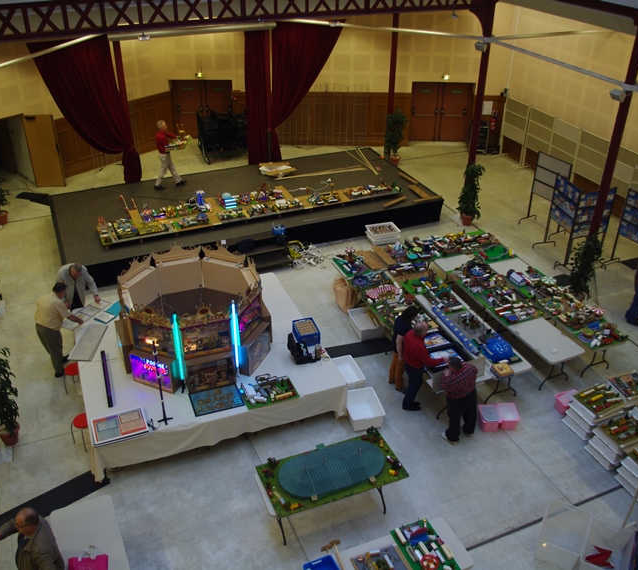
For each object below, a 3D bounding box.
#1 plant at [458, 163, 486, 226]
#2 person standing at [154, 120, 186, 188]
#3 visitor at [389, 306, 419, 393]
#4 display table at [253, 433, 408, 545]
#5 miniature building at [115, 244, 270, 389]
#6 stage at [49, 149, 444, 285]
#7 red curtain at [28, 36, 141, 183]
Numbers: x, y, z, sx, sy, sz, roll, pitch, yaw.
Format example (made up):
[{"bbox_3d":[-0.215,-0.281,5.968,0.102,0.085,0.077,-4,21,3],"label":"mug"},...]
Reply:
[{"bbox_3d":[4.125,-2.462,17.356,0.560,1.720,0.560,0,29,0],"label":"plant"},{"bbox_3d":[-3.946,-3.443,16.991,0.800,1.780,0.560,-16,34,-27],"label":"person standing"},{"bbox_3d":[1.459,1.059,10.691,0.500,1.580,0.480,-12,33,-21],"label":"visitor"},{"bbox_3d":[0.147,2.731,8.511,1.800,0.870,0.870,-12,33,-21],"label":"display table"},{"bbox_3d":[-2.016,0.456,10.388,2.400,1.330,2.400,-12,33,-21],"label":"miniature building"},{"bbox_3d":[-1.908,-2.122,17.764,9.900,0.620,4.700,-12,32,-22],"label":"stage"},{"bbox_3d":[-5.736,-4.181,16.025,2.200,3.750,0.350,-12,33,-21],"label":"red curtain"}]

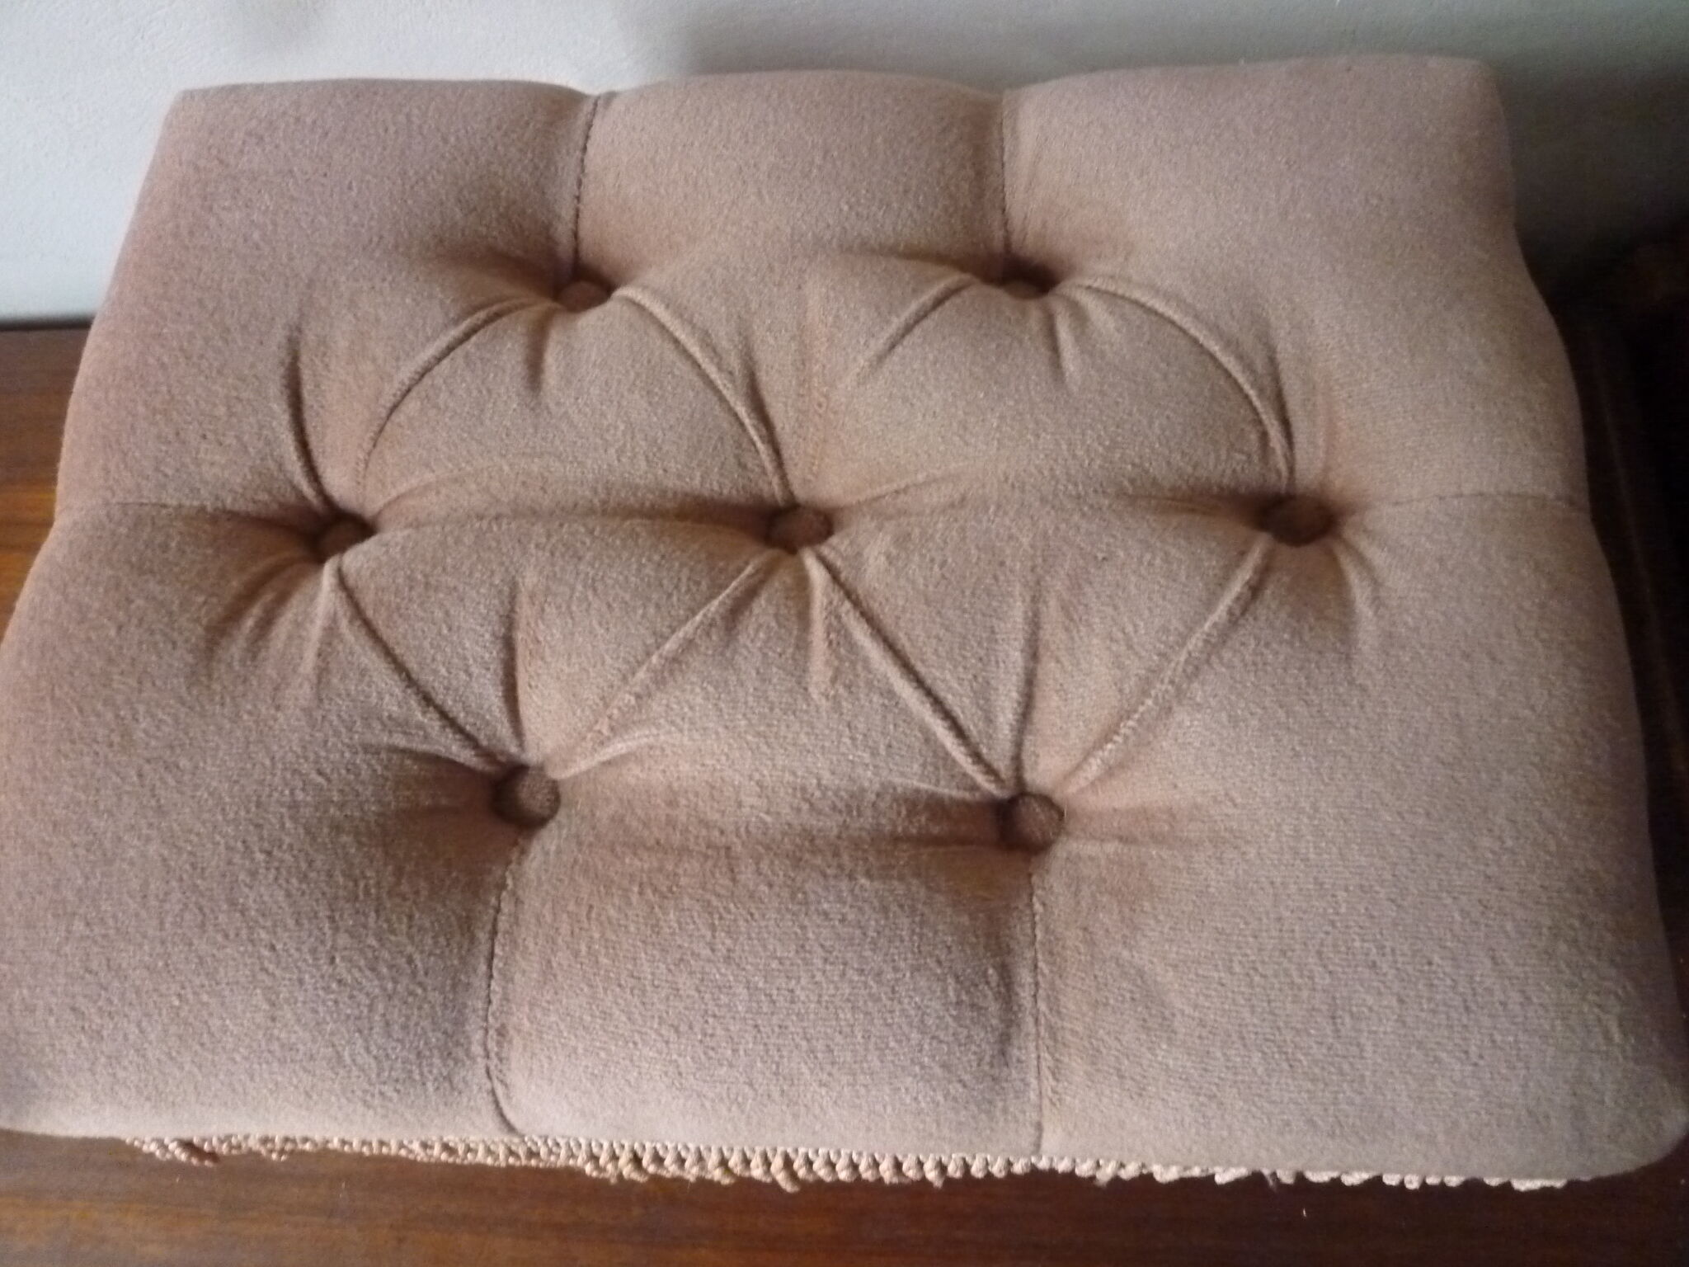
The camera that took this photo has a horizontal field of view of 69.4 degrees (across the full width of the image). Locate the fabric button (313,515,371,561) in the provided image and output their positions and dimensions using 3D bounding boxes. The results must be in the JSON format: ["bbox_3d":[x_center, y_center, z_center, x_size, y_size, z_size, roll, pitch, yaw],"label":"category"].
[{"bbox_3d":[-0.162,-0.030,0.393,0.020,0.008,0.020,0,69,9],"label":"fabric button"}]

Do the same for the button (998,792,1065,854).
[{"bbox_3d":[0.051,0.052,0.335,0.020,0.008,0.020,0,69,9],"label":"button"}]

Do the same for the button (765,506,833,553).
[{"bbox_3d":[-0.014,-0.032,0.370,0.020,0.008,0.020,0,69,9],"label":"button"}]

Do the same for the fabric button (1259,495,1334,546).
[{"bbox_3d":[0.130,-0.033,0.350,0.020,0.008,0.020,0,69,9],"label":"fabric button"}]

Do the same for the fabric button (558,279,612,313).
[{"bbox_3d":[-0.086,-0.112,0.405,0.020,0.008,0.020,0,69,9],"label":"fabric button"}]

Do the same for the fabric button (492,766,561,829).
[{"bbox_3d":[-0.093,0.048,0.356,0.020,0.008,0.020,0,69,9],"label":"fabric button"}]

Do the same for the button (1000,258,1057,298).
[{"bbox_3d":[0.058,-0.111,0.384,0.020,0.008,0.020,0,69,9],"label":"button"}]

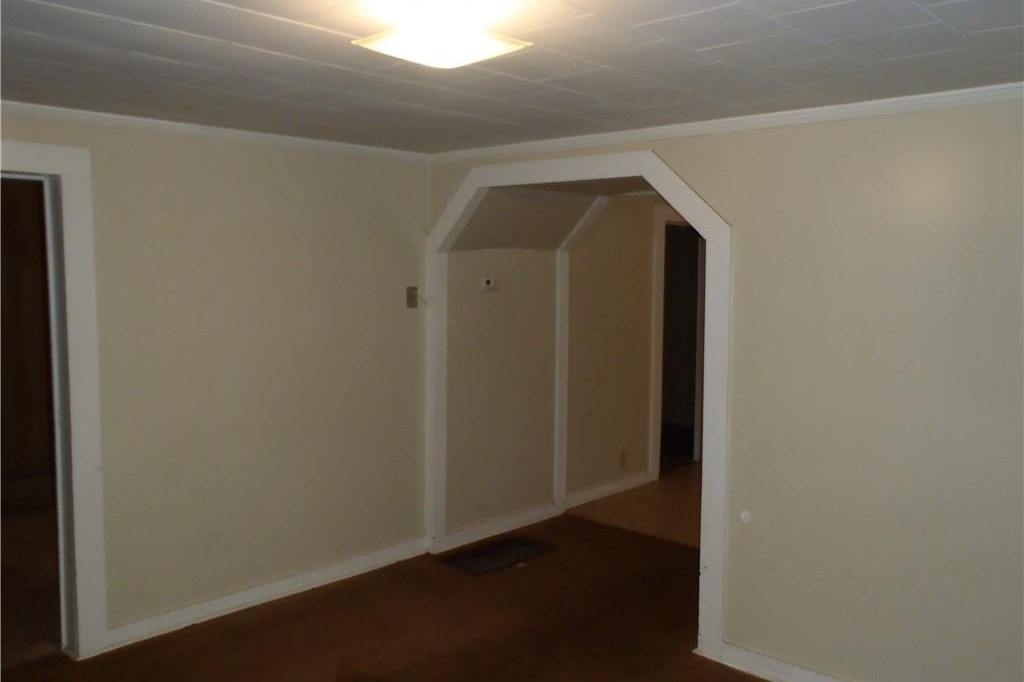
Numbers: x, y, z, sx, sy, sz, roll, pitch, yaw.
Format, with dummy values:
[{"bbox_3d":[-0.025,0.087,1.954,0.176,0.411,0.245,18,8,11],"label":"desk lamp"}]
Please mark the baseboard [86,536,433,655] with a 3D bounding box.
[{"bbox_3d":[-1.153,1.245,4.212,0.030,0.097,1.844,5,7,43],"label":"baseboard"}]

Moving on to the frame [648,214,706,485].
[{"bbox_3d":[1.412,0.012,6.851,0.150,2.145,1.009,5,7,43],"label":"frame"}]

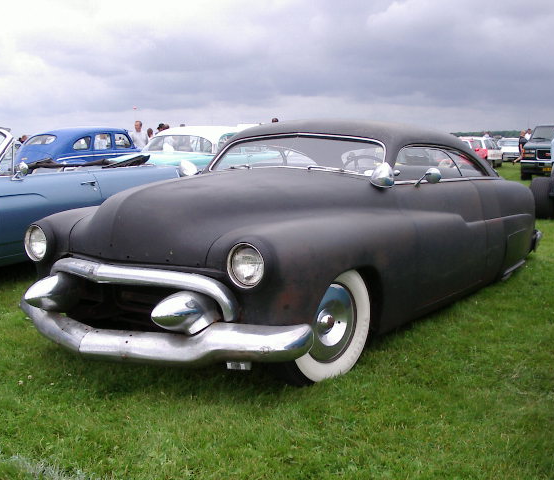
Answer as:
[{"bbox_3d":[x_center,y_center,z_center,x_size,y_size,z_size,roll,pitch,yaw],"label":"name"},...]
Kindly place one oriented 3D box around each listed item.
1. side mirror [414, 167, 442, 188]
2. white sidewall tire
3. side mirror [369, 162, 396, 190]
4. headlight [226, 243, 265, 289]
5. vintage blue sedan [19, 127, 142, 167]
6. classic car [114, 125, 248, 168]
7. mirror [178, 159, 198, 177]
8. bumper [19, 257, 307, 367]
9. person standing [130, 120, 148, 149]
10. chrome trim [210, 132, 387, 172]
[{"bbox_3d":[0.949,-0.394,4.430,0.140,0.135,0.120,5,10,32],"label":"side mirror"},{"bbox_3d":[0.218,0.407,3.637,0.670,0.670,0.190,-8,11,-44],"label":"white sidewall tire"},{"bbox_3d":[0.626,-0.383,4.170,0.155,0.155,0.160,5,10,32],"label":"side mirror"},{"bbox_3d":[-0.119,0.111,3.120,0.205,0.205,0.100,5,10,32],"label":"headlight"},{"bbox_3d":[-4.263,-2.093,17.880,1.750,1.620,4.700,5,10,32],"label":"vintage blue sedan"},{"bbox_3d":[-1.761,-1.792,15.905,1.850,1.555,5.000,5,10,32],"label":"classic car"},{"bbox_3d":[-0.624,-0.509,4.930,0.155,0.150,0.160,5,10,32],"label":"mirror"},{"bbox_3d":[-0.758,0.279,3.441,1.850,0.420,0.580,5,10,32],"label":"bumper"},{"bbox_3d":[-3.599,-2.232,18.366,0.500,1.750,0.320,4,9,26],"label":"person standing"},{"bbox_3d":[0.127,-0.583,4.728,1.400,0.280,0.300,5,10,32],"label":"chrome trim"}]

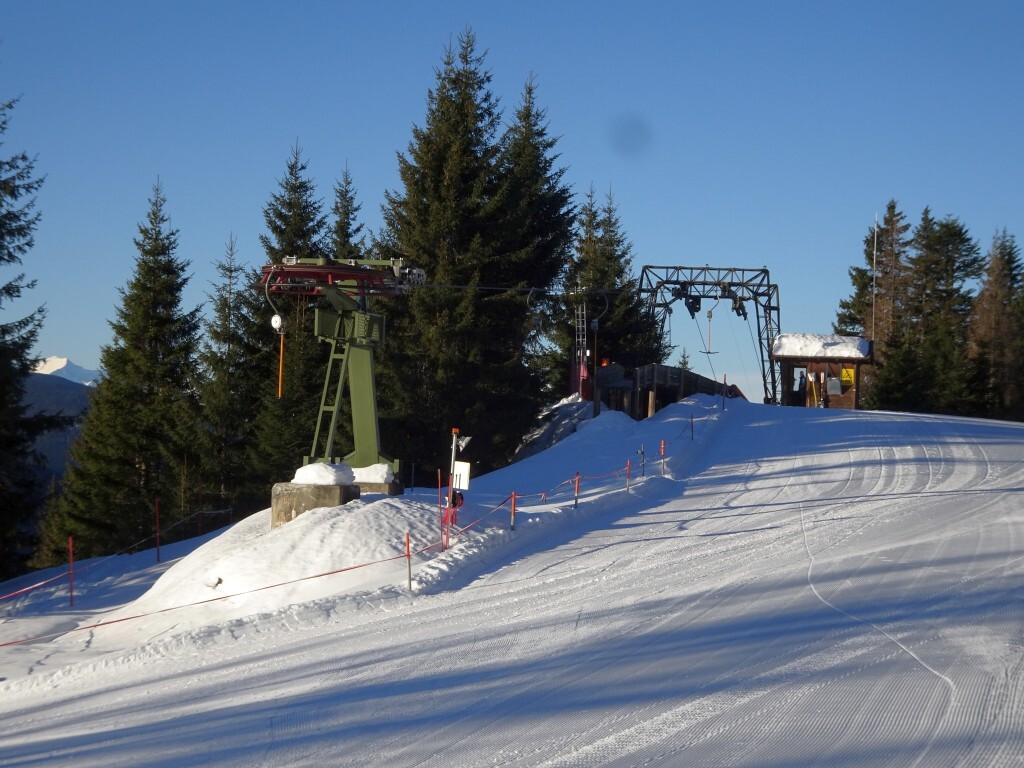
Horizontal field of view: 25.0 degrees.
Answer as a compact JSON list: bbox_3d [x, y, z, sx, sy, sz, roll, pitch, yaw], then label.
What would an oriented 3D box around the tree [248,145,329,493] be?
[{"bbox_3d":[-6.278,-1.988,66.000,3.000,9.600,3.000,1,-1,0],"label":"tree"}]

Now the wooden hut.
[{"bbox_3d":[14.151,-0.594,105.500,4.300,3.450,3.400,1,-1,12],"label":"wooden hut"}]

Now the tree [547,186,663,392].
[{"bbox_3d":[3.973,-3.847,97.000,4.900,8.900,4.900,1,-1,0],"label":"tree"}]

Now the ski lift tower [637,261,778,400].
[{"bbox_3d":[8.981,-2.228,106.000,6.300,6.300,3.800,1,-1,14],"label":"ski lift tower"}]

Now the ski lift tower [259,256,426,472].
[{"bbox_3d":[-3.857,-0.444,52.500,3.100,4.850,3.400,1,-1,14],"label":"ski lift tower"}]

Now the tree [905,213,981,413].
[{"bbox_3d":[21.965,-3.708,118.000,4.200,10.500,4.200,1,-1,0],"label":"tree"}]

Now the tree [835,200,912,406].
[{"bbox_3d":[18.685,-4.082,117.000,4.400,10.500,4.400,1,-1,0],"label":"tree"}]

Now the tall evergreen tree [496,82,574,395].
[{"bbox_3d":[0.737,-4.874,83.000,3.800,12.200,3.800,1,-1,0],"label":"tall evergreen tree"}]

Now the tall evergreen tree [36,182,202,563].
[{"bbox_3d":[-10.466,-0.309,62.000,4.200,10.100,4.200,1,-1,0],"label":"tall evergreen tree"}]

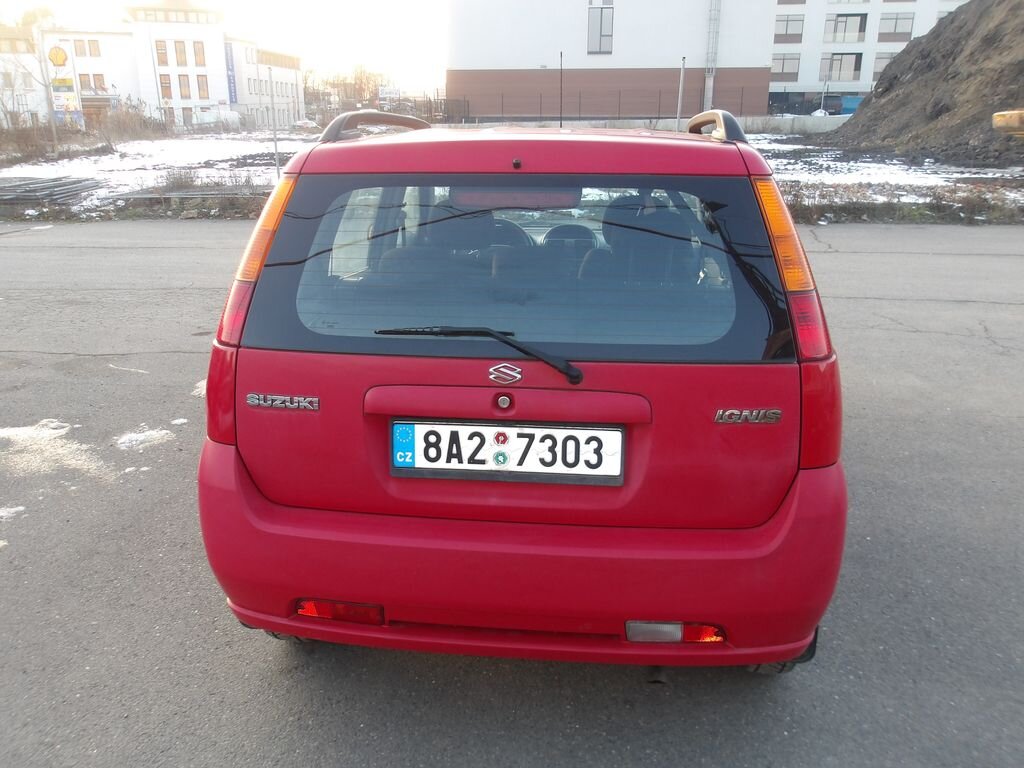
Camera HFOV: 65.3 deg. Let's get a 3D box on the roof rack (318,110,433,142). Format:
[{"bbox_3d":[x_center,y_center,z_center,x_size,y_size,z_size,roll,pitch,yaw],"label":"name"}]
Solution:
[{"bbox_3d":[-0.384,-0.839,2.602,0.080,0.100,1.300,2,18,6],"label":"roof rack"}]

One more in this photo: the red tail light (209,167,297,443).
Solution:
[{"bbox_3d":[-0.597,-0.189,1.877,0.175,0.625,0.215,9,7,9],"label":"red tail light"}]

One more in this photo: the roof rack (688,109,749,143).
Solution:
[{"bbox_3d":[0.600,-0.809,2.495,0.080,0.100,1.300,2,18,6],"label":"roof rack"}]

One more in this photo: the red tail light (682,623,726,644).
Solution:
[{"bbox_3d":[0.422,0.540,1.749,0.100,0.056,0.050,-1,18,-1],"label":"red tail light"}]

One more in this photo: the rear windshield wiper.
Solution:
[{"bbox_3d":[-0.068,-0.060,1.669,0.435,0.120,0.070,2,10,6],"label":"rear windshield wiper"}]

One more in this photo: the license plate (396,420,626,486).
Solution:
[{"bbox_3d":[-0.013,0.148,1.788,0.530,0.127,0.020,2,11,6],"label":"license plate"}]

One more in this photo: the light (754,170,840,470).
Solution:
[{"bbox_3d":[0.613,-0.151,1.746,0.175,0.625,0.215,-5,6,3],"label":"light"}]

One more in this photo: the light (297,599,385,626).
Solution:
[{"bbox_3d":[-0.391,0.509,1.824,0.218,0.060,0.060,4,18,12],"label":"light"}]

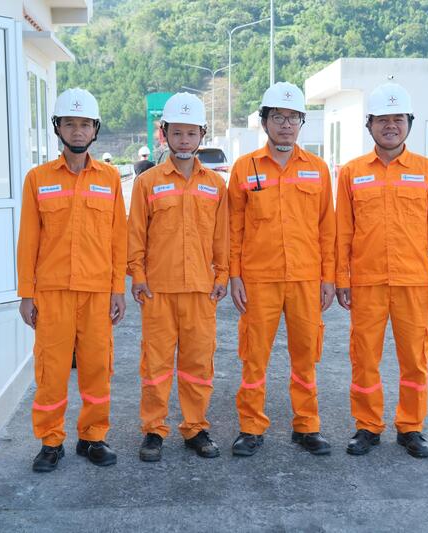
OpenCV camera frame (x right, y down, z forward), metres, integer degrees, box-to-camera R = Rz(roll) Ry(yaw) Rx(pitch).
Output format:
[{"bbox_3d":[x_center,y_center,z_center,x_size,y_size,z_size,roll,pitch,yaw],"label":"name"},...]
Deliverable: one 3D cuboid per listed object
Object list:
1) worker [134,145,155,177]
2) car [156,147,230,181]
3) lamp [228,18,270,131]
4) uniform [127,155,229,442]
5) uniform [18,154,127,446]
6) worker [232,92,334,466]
[{"bbox_3d":[-1.216,-1.256,13.906,0.500,1.760,0.320,-1,7,-6],"label":"worker"},{"bbox_3d":[-0.942,-3.458,28.414,1.850,1.800,4.700,-3,8,-21],"label":"car"},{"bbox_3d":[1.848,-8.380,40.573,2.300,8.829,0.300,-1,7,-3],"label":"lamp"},{"bbox_3d":[-0.175,0.161,3.719,0.465,1.351,0.270,-1,7,-4],"label":"uniform"},{"bbox_3d":[-0.642,0.167,3.636,0.510,1.368,0.270,-1,7,-5],"label":"uniform"},{"bbox_3d":[0.328,0.013,3.755,0.490,1.765,0.310,-1,7,-3],"label":"worker"}]

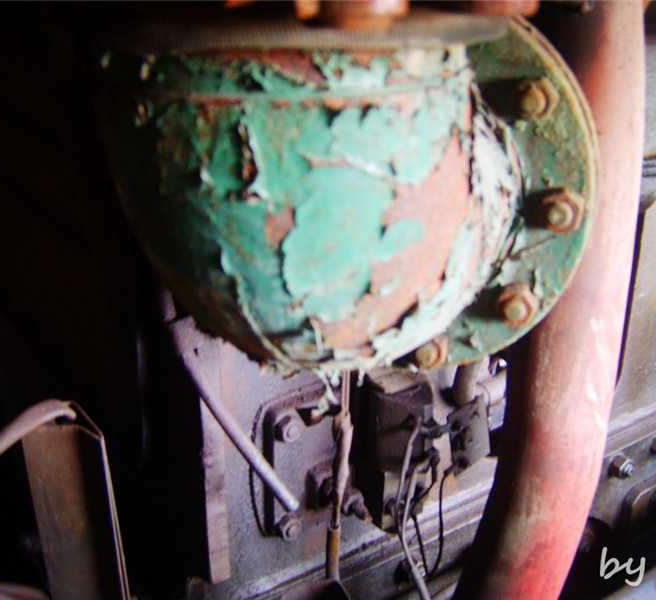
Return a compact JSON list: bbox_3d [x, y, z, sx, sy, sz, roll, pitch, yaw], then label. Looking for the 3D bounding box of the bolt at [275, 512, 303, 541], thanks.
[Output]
[{"bbox_3d":[-0.044,0.253,0.800,0.025,0.025,0.019,-13,24,-31],"label":"bolt"}]

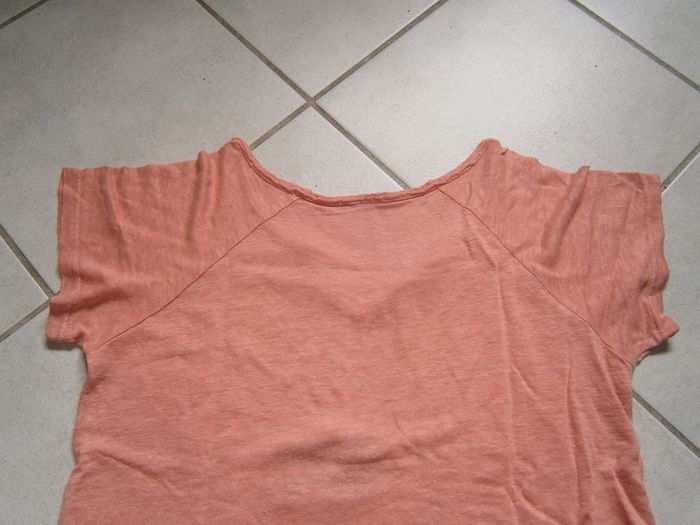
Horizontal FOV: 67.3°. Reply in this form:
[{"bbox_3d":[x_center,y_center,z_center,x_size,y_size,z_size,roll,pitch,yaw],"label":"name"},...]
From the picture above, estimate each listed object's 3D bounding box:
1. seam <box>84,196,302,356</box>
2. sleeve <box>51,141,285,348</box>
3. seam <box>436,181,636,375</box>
[{"bbox_3d":[-0.140,0.011,0.493,0.236,0.014,0.018,-38,74,-13],"label":"seam"},{"bbox_3d":[-0.171,-0.027,0.506,0.243,0.030,0.205,-7,70,-3],"label":"sleeve"},{"bbox_3d":[0.170,0.007,0.495,0.018,0.014,0.242,-40,75,-14],"label":"seam"}]

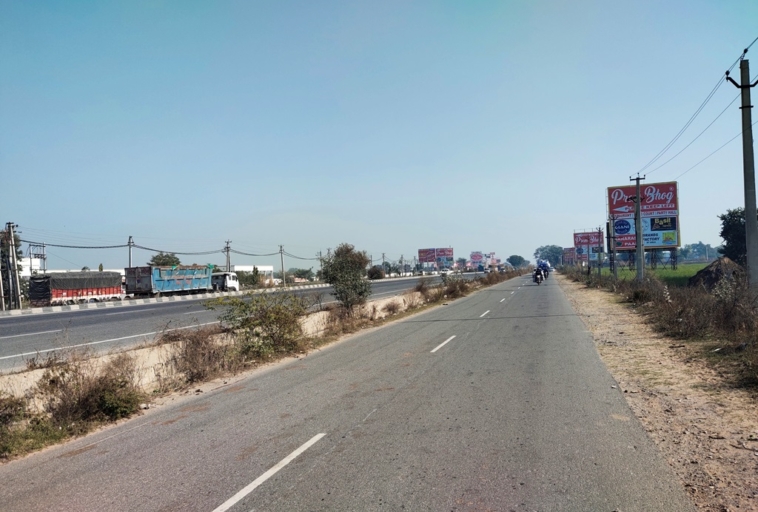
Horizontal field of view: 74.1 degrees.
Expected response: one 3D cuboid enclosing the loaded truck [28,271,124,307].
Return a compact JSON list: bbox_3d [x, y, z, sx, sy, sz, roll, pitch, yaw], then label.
[{"bbox_3d":[-25.774,3.237,44.284,2.450,3.150,8.600,-3,-2,19],"label":"loaded truck"}]

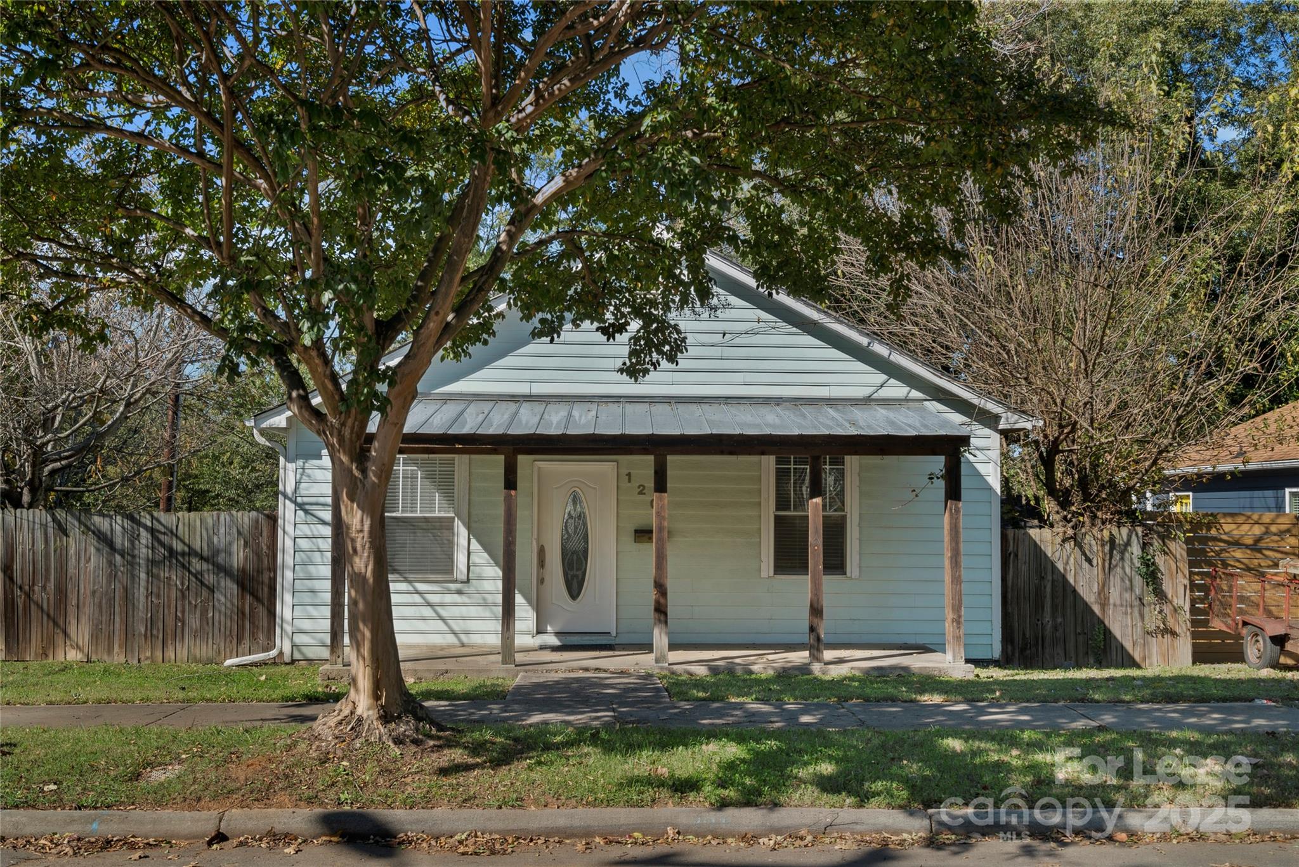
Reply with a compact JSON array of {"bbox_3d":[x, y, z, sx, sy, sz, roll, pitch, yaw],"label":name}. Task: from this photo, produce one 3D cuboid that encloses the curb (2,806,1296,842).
[{"bbox_3d":[0.000,2.617,8.472,9.400,0.160,0.200,0,-3,-2],"label":"curb"}]

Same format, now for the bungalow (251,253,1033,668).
[{"bbox_3d":[-0.208,0.320,19.228,9.550,5.400,11.500,1,-3,-3],"label":"bungalow"}]

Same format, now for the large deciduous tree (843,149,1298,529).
[{"bbox_3d":[5.779,-0.610,17.287,6.740,7.066,5.600,1,-3,-3],"label":"large deciduous tree"}]

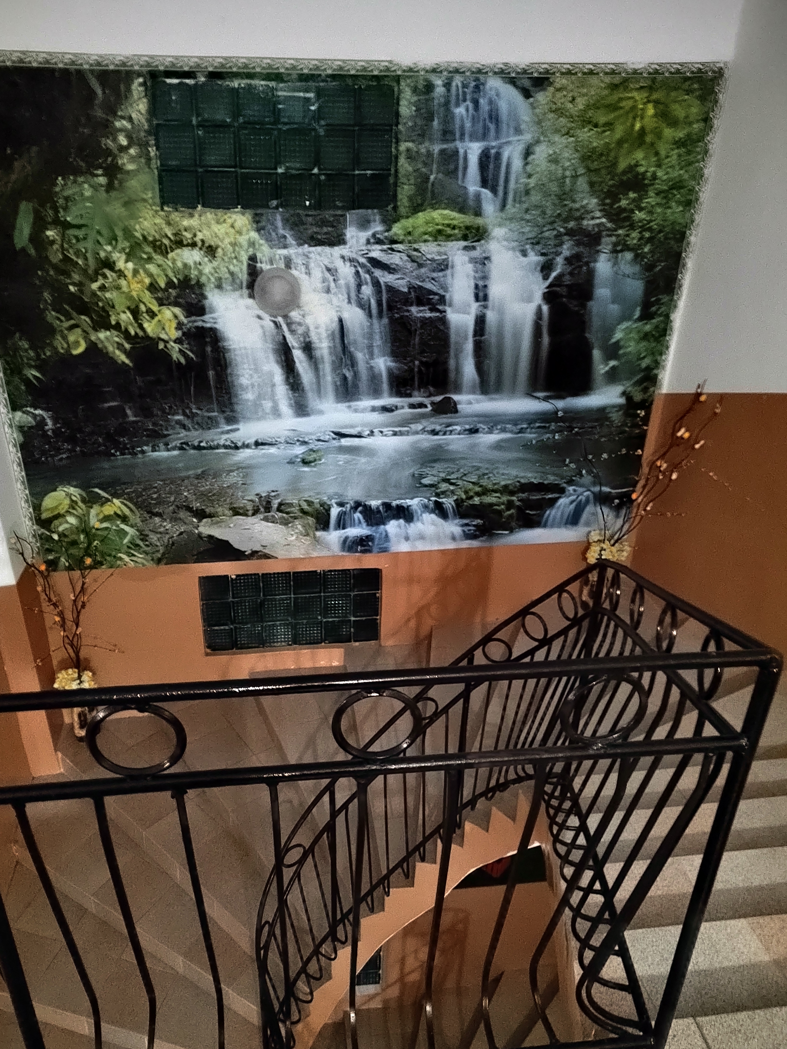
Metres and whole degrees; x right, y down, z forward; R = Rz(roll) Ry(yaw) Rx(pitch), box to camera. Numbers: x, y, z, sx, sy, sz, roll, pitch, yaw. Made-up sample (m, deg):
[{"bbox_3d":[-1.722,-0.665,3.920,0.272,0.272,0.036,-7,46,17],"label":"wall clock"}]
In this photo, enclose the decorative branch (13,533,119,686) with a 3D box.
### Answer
[{"bbox_3d":[-1.970,0.528,4.279,0.530,1.080,0.380,-3,27,-7],"label":"decorative branch"}]

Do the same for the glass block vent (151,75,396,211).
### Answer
[{"bbox_3d":[-0.582,-1.915,3.547,1.180,0.590,0.090,-3,27,-7],"label":"glass block vent"}]

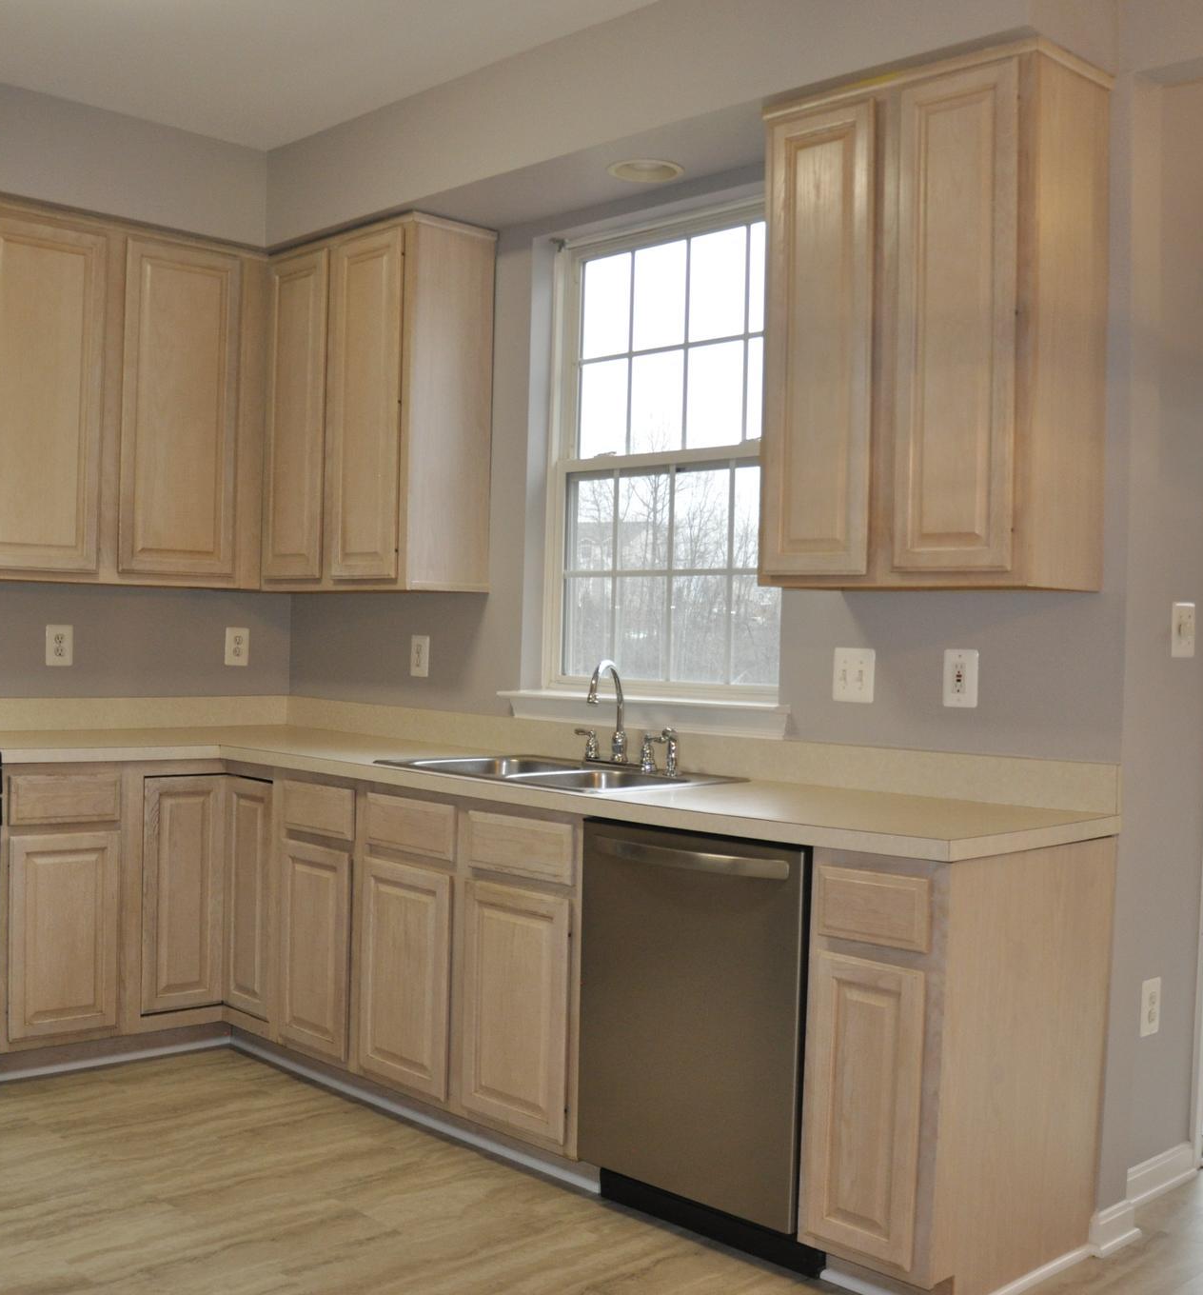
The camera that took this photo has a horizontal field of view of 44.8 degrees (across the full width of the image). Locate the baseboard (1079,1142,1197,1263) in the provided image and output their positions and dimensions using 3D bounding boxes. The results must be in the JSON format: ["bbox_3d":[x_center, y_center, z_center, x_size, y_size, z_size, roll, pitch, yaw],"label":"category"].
[{"bbox_3d":[1.207,1.202,3.224,0.070,0.092,0.620,2,1,44],"label":"baseboard"}]

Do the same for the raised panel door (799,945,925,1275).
[{"bbox_3d":[0.478,0.830,2.636,0.231,0.546,0.020,2,0,45],"label":"raised panel door"}]

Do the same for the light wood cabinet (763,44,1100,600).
[{"bbox_3d":[0.697,-0.652,3.129,0.663,1.057,0.325,2,1,45],"label":"light wood cabinet"}]

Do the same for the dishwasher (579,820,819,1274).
[{"bbox_3d":[0.379,0.804,3.174,0.602,0.853,0.615,2,1,44],"label":"dishwasher"}]

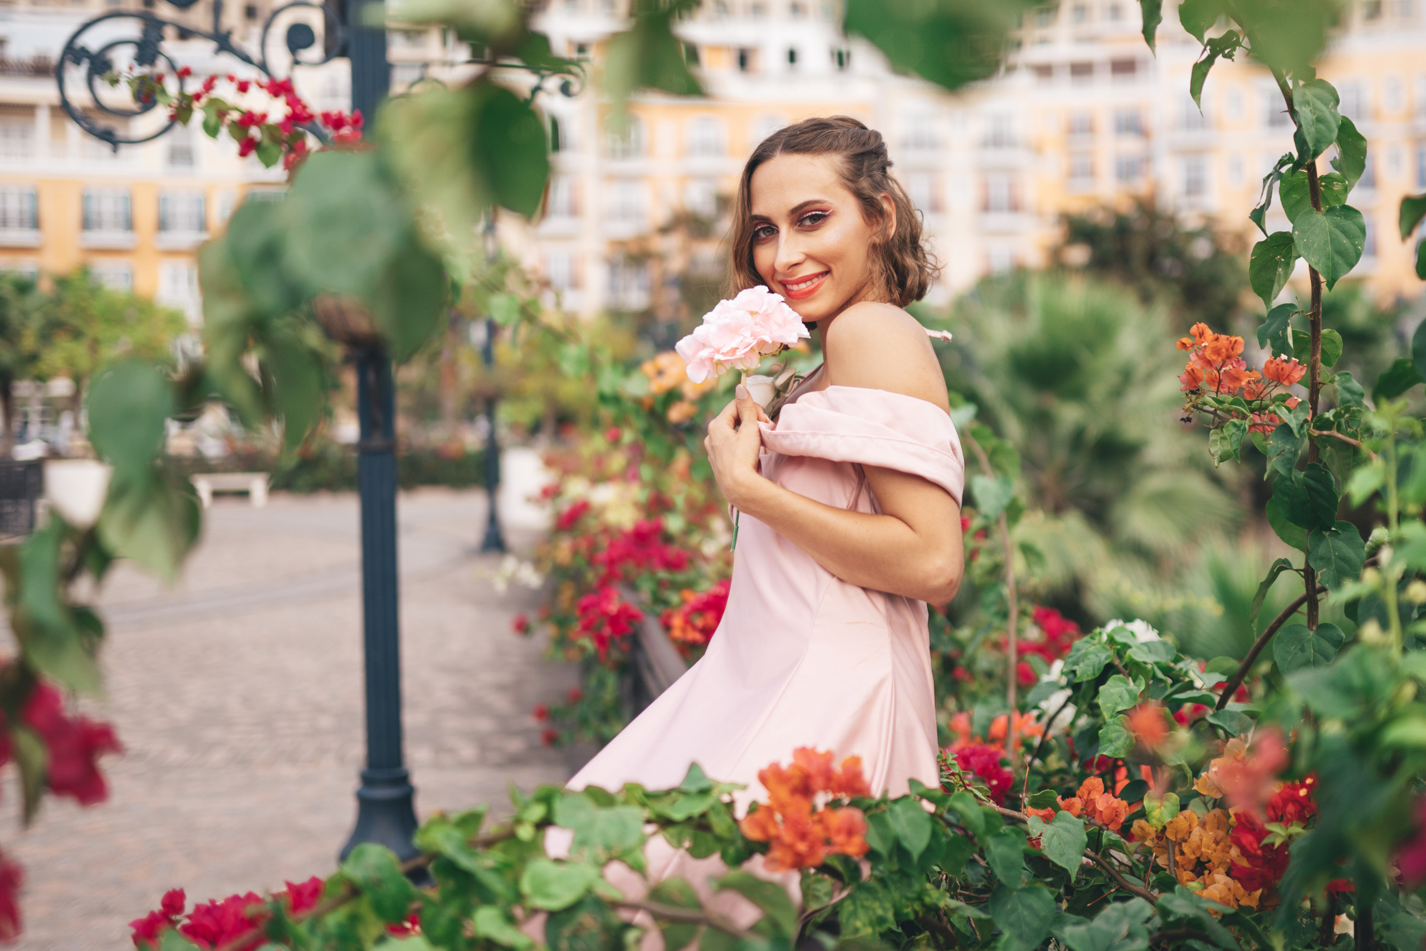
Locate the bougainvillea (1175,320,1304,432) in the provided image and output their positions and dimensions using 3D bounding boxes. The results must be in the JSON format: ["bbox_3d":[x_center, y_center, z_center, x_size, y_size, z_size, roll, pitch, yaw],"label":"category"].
[{"bbox_3d":[0.567,-0.105,1.490,0.140,0.120,0.110,0,3,0],"label":"bougainvillea"}]

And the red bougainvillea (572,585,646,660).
[{"bbox_3d":[-0.225,0.319,3.000,0.155,0.160,0.140,-1,2,-4],"label":"red bougainvillea"}]

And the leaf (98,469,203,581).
[{"bbox_3d":[-0.305,0.027,0.750,0.053,0.063,0.025,-10,-12,-8],"label":"leaf"}]

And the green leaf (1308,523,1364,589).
[{"bbox_3d":[0.683,0.090,1.520,0.062,0.076,0.022,0,2,24],"label":"green leaf"}]

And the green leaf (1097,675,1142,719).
[{"bbox_3d":[0.440,0.239,1.500,0.051,0.050,0.030,1,3,11],"label":"green leaf"}]

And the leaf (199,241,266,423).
[{"bbox_3d":[-0.282,-0.085,0.820,0.042,0.106,0.026,-7,0,24],"label":"leaf"}]

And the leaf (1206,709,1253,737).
[{"bbox_3d":[0.555,0.266,1.490,0.050,0.034,0.020,5,-24,2],"label":"leaf"}]

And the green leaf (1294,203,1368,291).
[{"bbox_3d":[0.690,-0.255,1.550,0.080,0.098,0.025,-3,-24,-1],"label":"green leaf"}]

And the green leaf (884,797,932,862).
[{"bbox_3d":[0.175,0.317,1.240,0.043,0.063,0.018,-7,-19,-2],"label":"green leaf"}]

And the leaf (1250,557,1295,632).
[{"bbox_3d":[0.626,0.134,1.550,0.026,0.086,0.042,25,0,-11],"label":"leaf"}]

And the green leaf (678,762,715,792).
[{"bbox_3d":[-0.014,0.258,1.180,0.034,0.030,0.016,0,-18,0],"label":"green leaf"}]

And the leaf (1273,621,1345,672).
[{"bbox_3d":[0.653,0.196,1.520,0.078,0.074,0.025,0,-13,23],"label":"leaf"}]

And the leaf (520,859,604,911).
[{"bbox_3d":[-0.121,0.334,1.130,0.068,0.048,0.020,4,-37,-1],"label":"leaf"}]

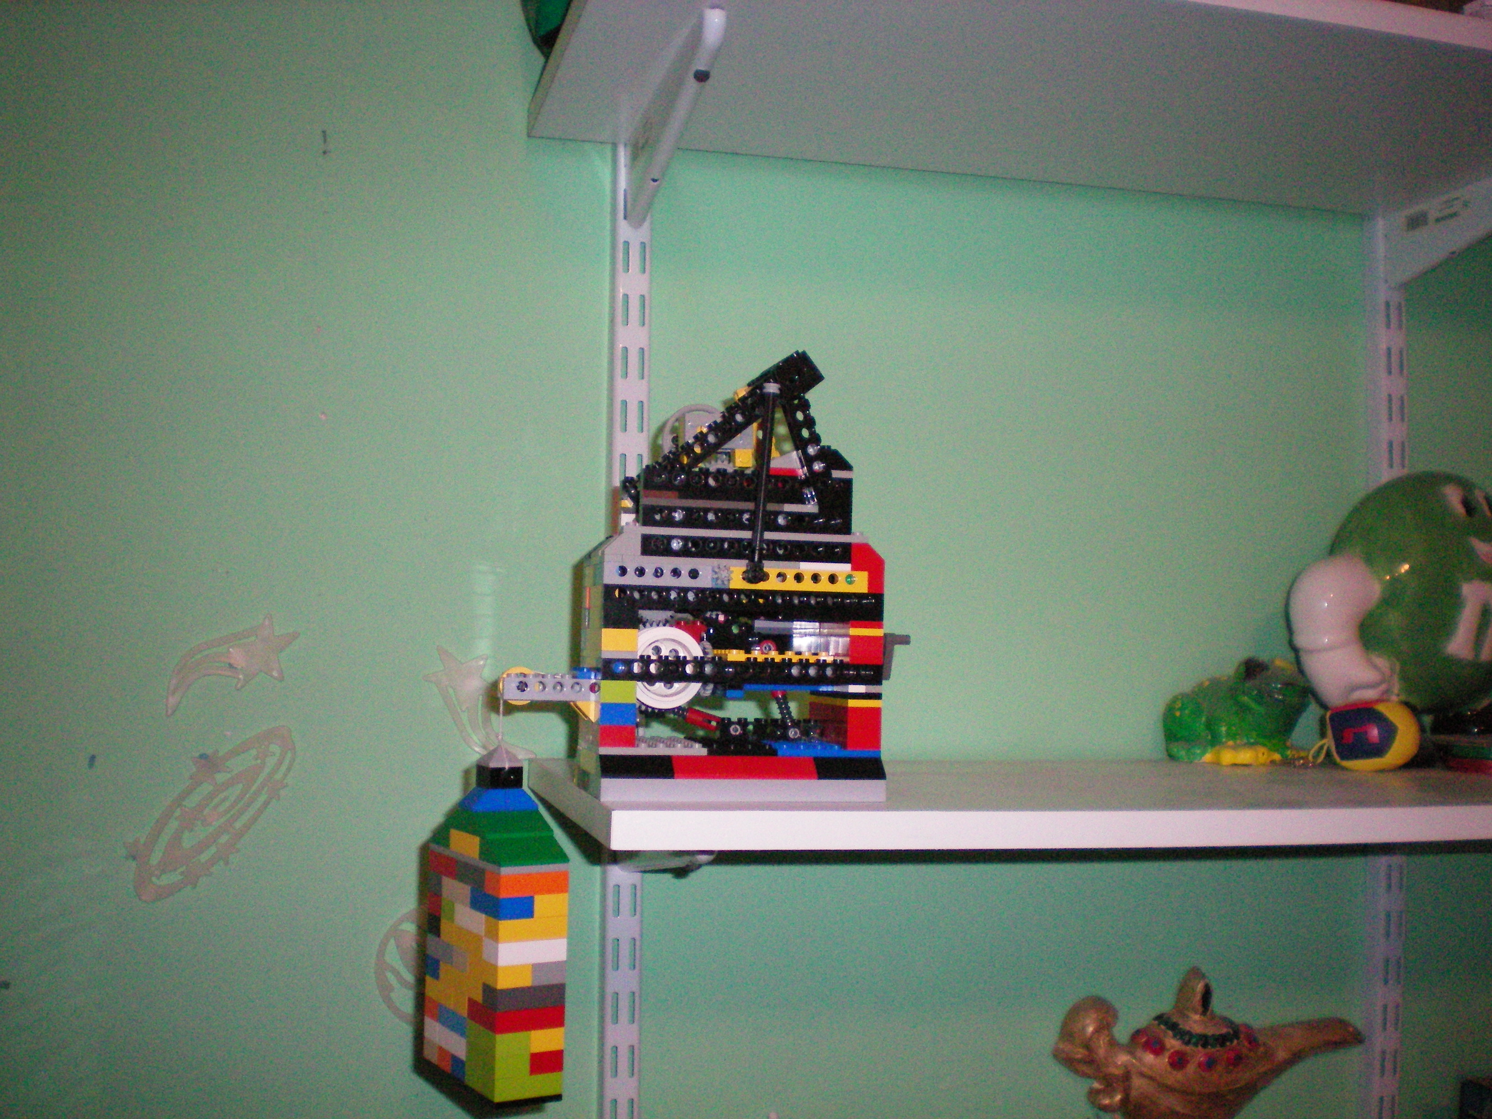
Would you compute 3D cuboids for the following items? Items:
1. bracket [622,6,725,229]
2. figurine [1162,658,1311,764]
[{"bbox_3d":[-0.040,-0.227,0.870,0.011,0.054,0.222,2,-3,-13],"label":"bracket"},{"bbox_3d":[0.305,0.094,1.016,0.086,0.066,0.062,-1,-4,40],"label":"figurine"}]

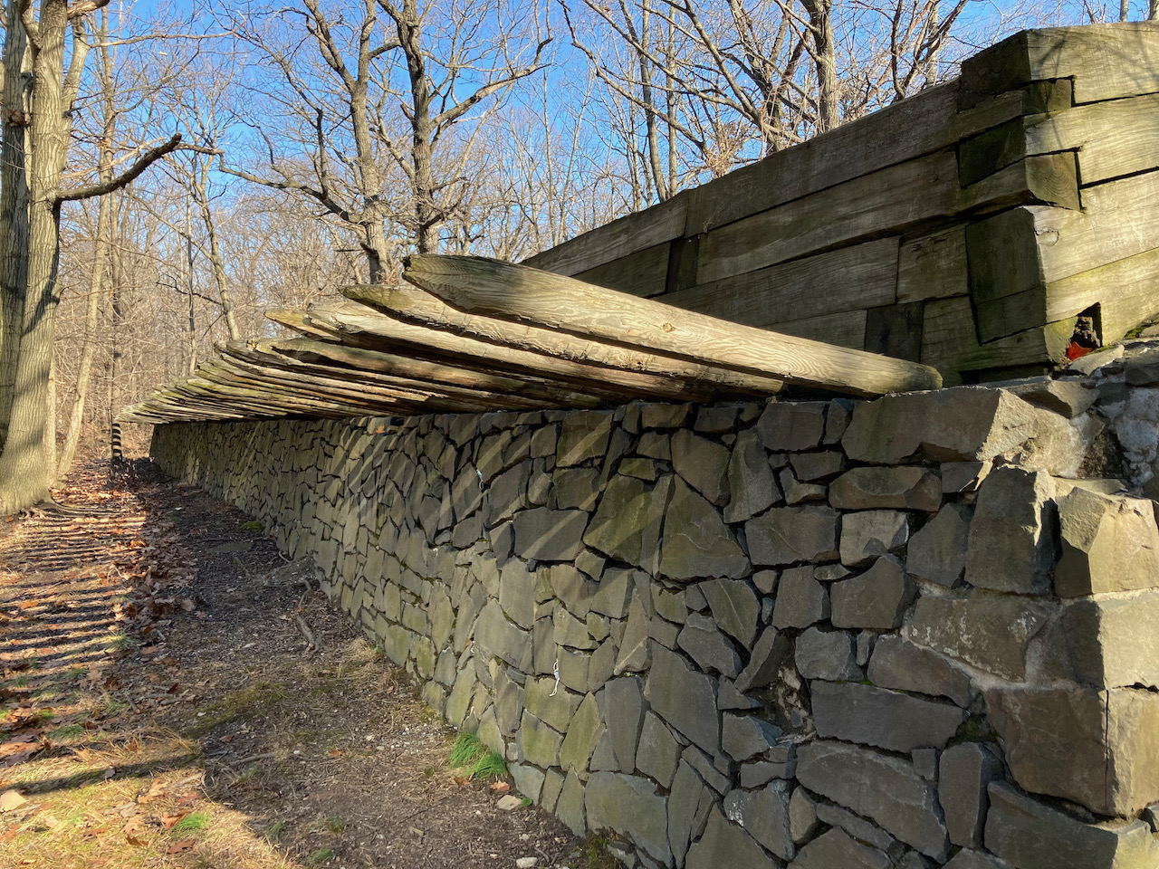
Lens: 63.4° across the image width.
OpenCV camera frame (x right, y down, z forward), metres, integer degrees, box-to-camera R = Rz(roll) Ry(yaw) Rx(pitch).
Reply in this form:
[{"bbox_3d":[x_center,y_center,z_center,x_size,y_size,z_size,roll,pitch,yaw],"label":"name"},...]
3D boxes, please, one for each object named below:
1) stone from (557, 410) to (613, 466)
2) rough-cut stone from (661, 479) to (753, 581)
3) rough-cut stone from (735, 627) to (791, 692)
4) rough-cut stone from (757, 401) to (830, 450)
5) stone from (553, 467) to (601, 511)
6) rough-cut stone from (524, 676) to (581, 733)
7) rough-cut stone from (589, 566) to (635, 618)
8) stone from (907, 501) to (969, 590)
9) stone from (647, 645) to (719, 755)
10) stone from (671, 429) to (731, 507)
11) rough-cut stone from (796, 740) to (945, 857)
[{"bbox_3d":[0.098,0.015,4.147,0.194,0.246,0.483,10,-10,-26],"label":"stone"},{"bbox_3d":[0.488,0.320,2.994,0.200,0.328,0.507,8,-3,-25],"label":"rough-cut stone"},{"bbox_3d":[0.554,0.628,2.643,0.140,0.193,0.184,-2,2,-27],"label":"rough-cut stone"},{"bbox_3d":[0.698,-0.013,2.885,0.158,0.145,0.299,10,-3,-26],"label":"rough-cut stone"},{"bbox_3d":[0.049,0.253,4.139,0.176,0.192,0.450,10,-7,-26],"label":"stone"},{"bbox_3d":[-0.056,1.145,4.016,0.176,0.193,0.530,10,-7,-26],"label":"rough-cut stone"},{"bbox_3d":[0.175,0.590,3.518,0.148,0.192,0.269,8,-3,-25],"label":"rough-cut stone"},{"bbox_3d":[0.814,0.241,2.051,0.105,0.179,0.170,5,-2,-26],"label":"stone"},{"bbox_3d":[0.411,0.876,3.158,0.176,0.231,0.464,10,3,-26],"label":"stone"},{"bbox_3d":[0.430,0.105,2.918,0.166,0.230,0.332,5,-2,-26],"label":"stone"},{"bbox_3d":[0.748,0.836,2.244,0.179,0.153,0.495,8,-3,-25],"label":"rough-cut stone"}]

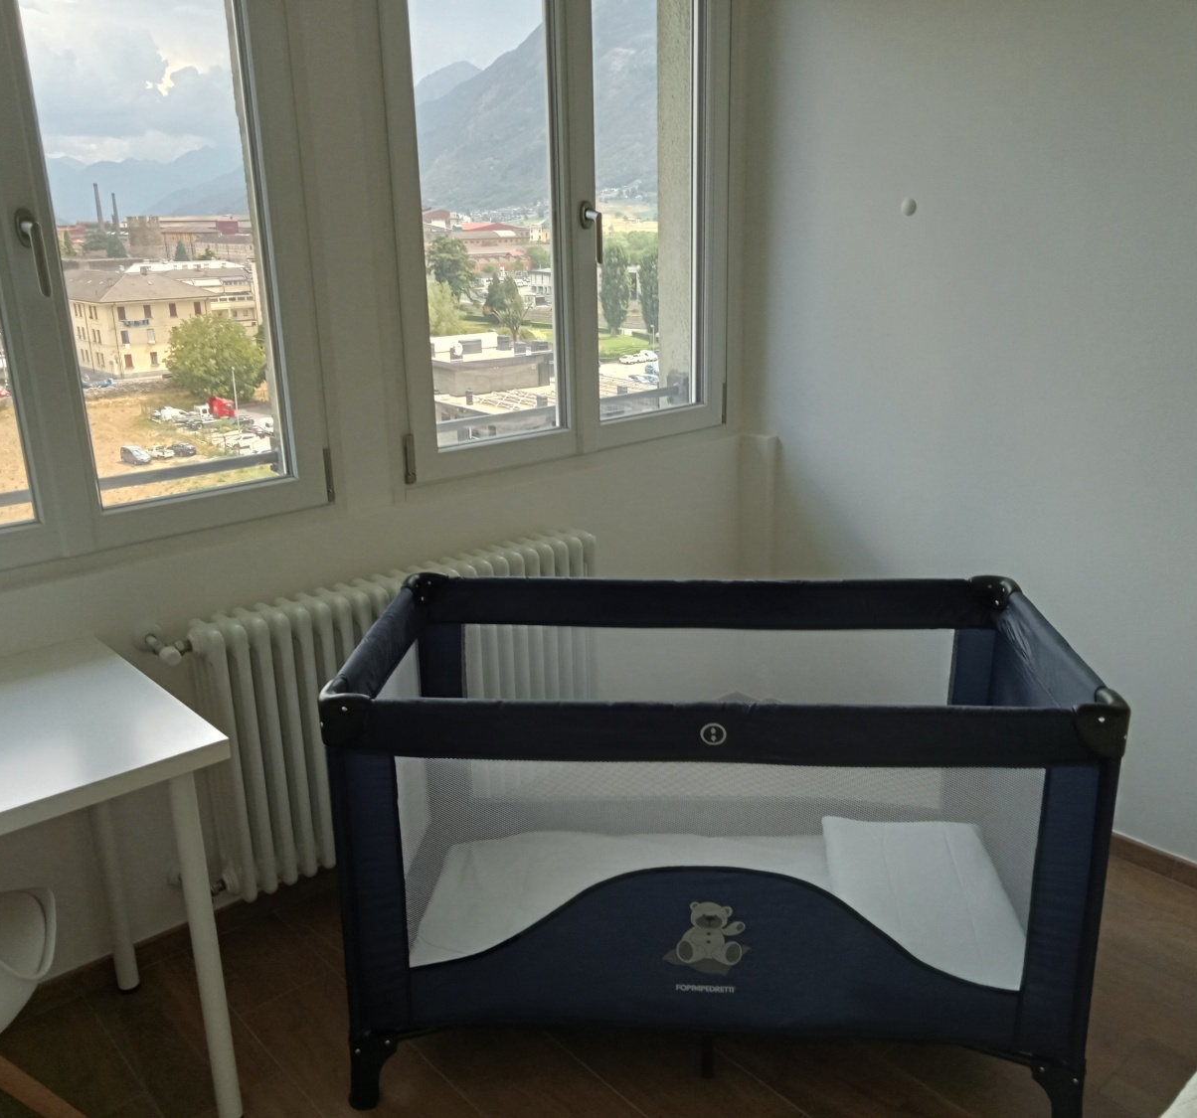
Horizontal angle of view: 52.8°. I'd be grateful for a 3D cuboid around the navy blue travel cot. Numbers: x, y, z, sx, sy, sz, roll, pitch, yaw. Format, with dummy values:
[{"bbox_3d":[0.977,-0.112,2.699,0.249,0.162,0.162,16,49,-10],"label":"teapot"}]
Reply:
[{"bbox_3d":[0.208,0.504,2.300,1.260,0.800,0.640,0,19,4],"label":"navy blue travel cot"}]

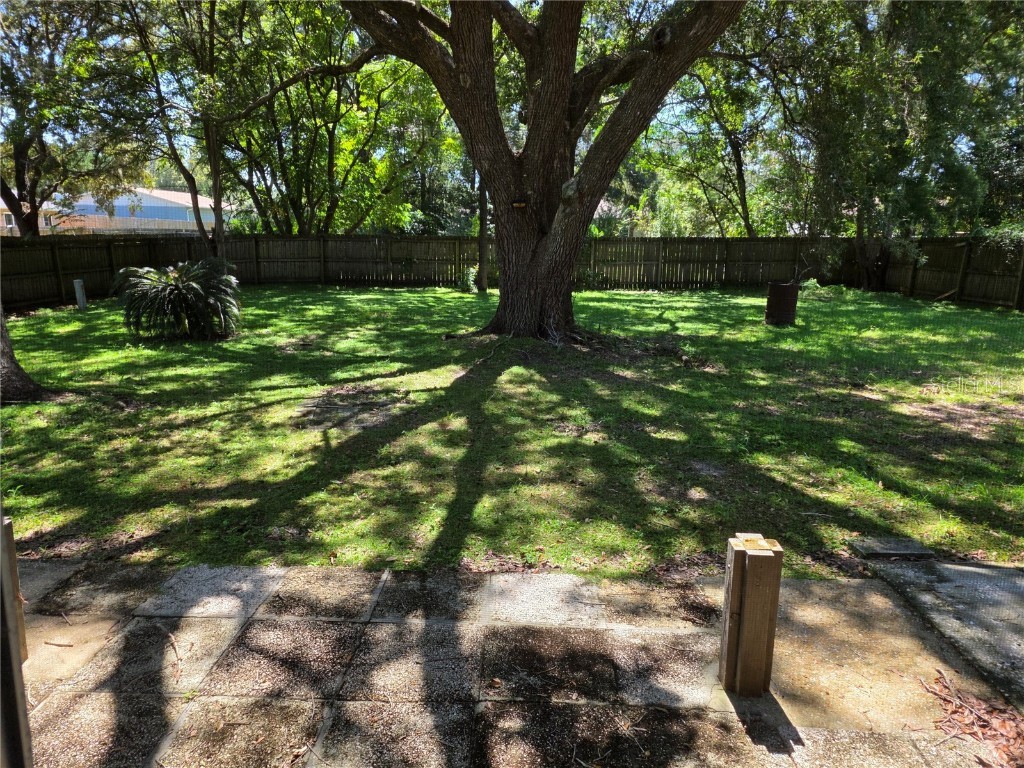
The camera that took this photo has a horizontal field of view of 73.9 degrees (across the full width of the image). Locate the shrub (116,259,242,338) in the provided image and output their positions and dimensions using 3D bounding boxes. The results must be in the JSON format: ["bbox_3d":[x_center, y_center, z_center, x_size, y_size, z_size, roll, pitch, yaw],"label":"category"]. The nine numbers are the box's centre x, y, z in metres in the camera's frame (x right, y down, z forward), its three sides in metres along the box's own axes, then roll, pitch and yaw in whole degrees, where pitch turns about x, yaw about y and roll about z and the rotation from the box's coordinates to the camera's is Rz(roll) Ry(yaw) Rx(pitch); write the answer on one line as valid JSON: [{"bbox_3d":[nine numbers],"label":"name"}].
[{"bbox_3d":[-5.735,-1.462,11.700,1.970,1.240,1.950,-6,14,-25],"label":"shrub"}]

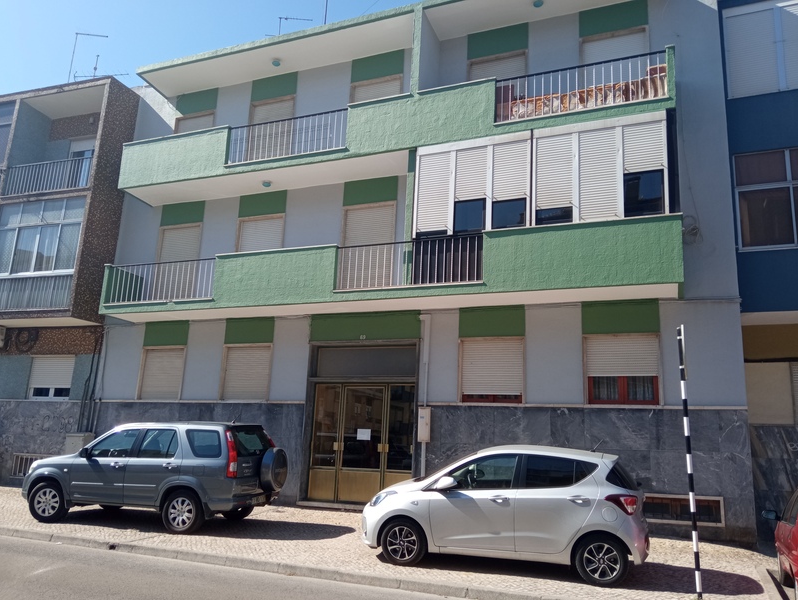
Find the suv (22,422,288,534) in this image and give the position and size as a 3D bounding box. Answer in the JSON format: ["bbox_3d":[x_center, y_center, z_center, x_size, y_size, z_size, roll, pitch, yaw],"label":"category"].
[{"bbox_3d":[-4.220,2.943,10.853,4.600,1.710,1.820,-3,-10,17],"label":"suv"}]

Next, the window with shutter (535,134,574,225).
[{"bbox_3d":[2.688,-2.082,10.781,0.618,1.622,0.100,-3,-14,22],"label":"window with shutter"}]

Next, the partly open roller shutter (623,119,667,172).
[{"bbox_3d":[4.047,-2.520,10.315,0.608,0.855,0.070,-3,-14,22],"label":"partly open roller shutter"}]

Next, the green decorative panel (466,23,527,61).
[{"bbox_3d":[1.978,-5.147,12.476,1.216,0.585,0.080,-3,-12,22],"label":"green decorative panel"}]

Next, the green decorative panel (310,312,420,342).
[{"bbox_3d":[-0.715,0.551,12.669,2.471,0.579,0.080,-3,-14,22],"label":"green decorative panel"}]

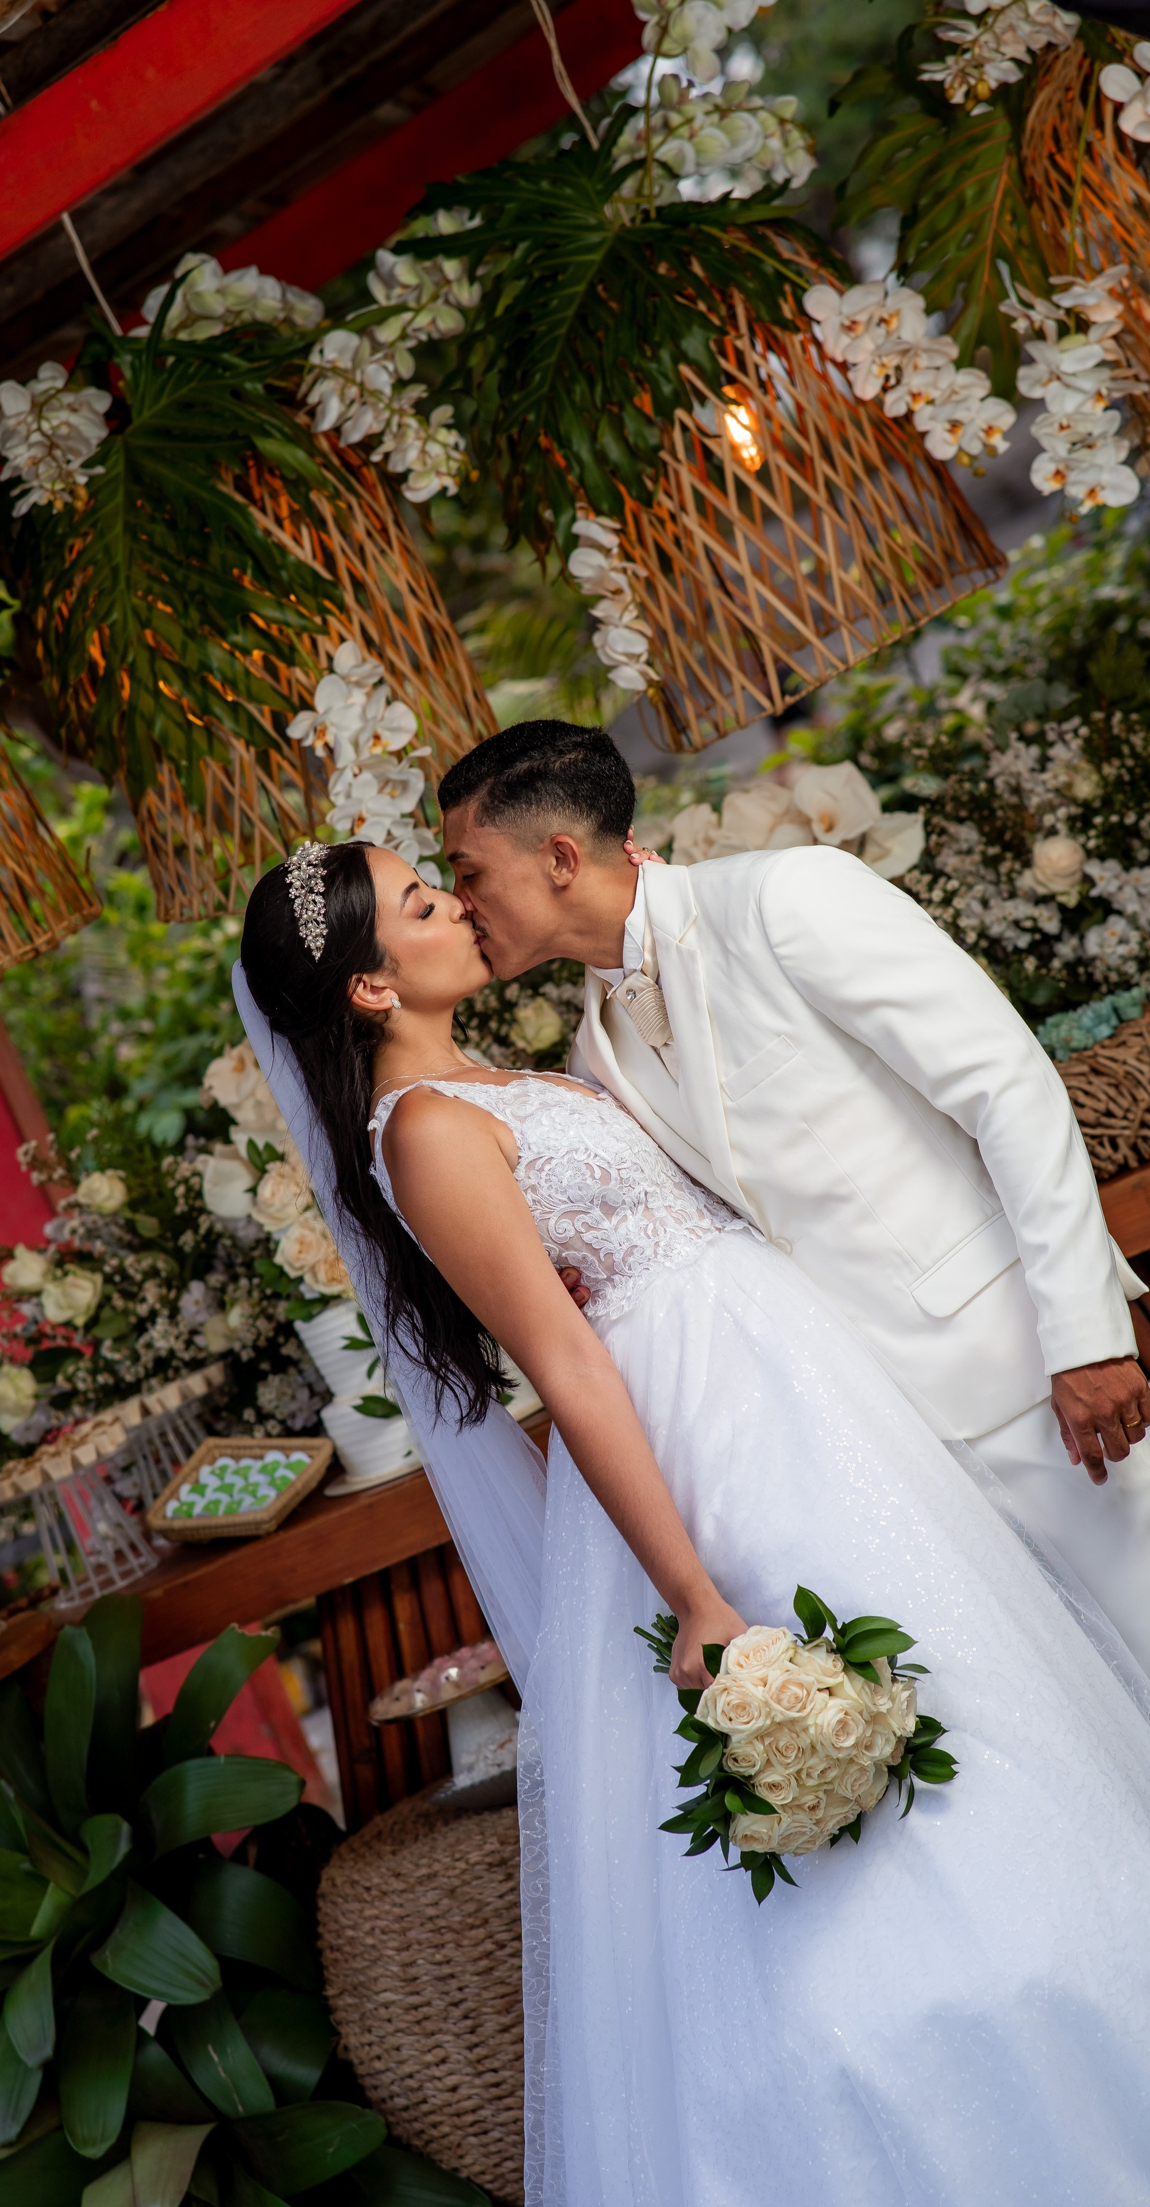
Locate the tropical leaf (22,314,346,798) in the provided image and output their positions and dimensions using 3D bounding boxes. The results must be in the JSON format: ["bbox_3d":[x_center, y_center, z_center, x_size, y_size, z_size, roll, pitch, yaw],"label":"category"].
[{"bbox_3d":[-0.430,-0.604,5.800,0.390,0.470,0.160,-21,8,8],"label":"tropical leaf"}]

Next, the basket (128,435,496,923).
[{"bbox_3d":[-0.376,-0.560,5.950,0.430,0.530,0.430,-22,8,0],"label":"basket"}]

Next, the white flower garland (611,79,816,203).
[{"bbox_3d":[0.154,-1.100,5.950,0.220,0.150,0.150,-22,8,0],"label":"white flower garland"}]

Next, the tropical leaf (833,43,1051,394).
[{"bbox_3d":[0.418,-0.994,5.850,0.260,0.400,0.140,-18,8,25],"label":"tropical leaf"}]

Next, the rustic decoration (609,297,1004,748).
[{"bbox_3d":[0.187,-0.771,5.950,0.440,0.530,0.440,-22,8,0],"label":"rustic decoration"}]

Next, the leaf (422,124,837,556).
[{"bbox_3d":[0.050,-0.853,5.770,0.470,0.420,0.200,-21,8,5],"label":"leaf"}]

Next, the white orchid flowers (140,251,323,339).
[{"bbox_3d":[-0.430,-0.969,6.300,0.235,0.150,0.160,-24,1,0],"label":"white orchid flowers"}]

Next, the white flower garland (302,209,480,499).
[{"bbox_3d":[-0.189,-0.847,5.930,0.230,0.310,0.150,-22,8,0],"label":"white flower garland"}]

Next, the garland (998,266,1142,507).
[{"bbox_3d":[0.558,-0.791,5.770,0.170,0.270,0.120,-22,8,0],"label":"garland"}]

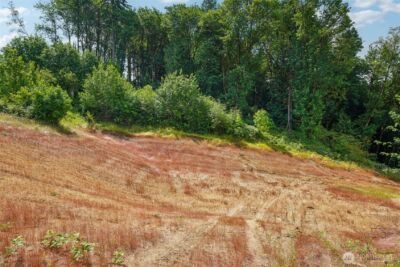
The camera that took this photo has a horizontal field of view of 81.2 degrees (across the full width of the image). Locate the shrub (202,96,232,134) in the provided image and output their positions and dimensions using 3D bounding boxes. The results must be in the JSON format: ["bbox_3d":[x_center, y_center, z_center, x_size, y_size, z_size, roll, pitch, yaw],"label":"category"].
[{"bbox_3d":[1.560,-1.604,20.800,2.620,3.319,2.700,0,0,0],"label":"shrub"}]

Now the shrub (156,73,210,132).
[{"bbox_3d":[-1.470,-2.763,20.800,4.716,5.240,4.300,0,0,0],"label":"shrub"}]

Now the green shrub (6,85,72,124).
[{"bbox_3d":[-13.753,-2.485,20.000,5.542,3.359,4.200,0,0,0],"label":"green shrub"}]

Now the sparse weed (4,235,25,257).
[{"bbox_3d":[-4.212,2.566,5.300,0.445,0.445,0.430,0,0,0],"label":"sparse weed"}]

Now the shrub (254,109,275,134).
[{"bbox_3d":[6.080,-1.131,22.000,1.847,2.402,1.800,0,0,0],"label":"shrub"}]

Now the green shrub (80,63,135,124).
[{"bbox_3d":[-8.719,-3.770,22.000,4.988,5.727,4.600,0,0,0],"label":"green shrub"}]

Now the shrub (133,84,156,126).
[{"bbox_3d":[-5.137,-2.734,22.000,2.402,3.695,2.700,0,0,0],"label":"shrub"}]

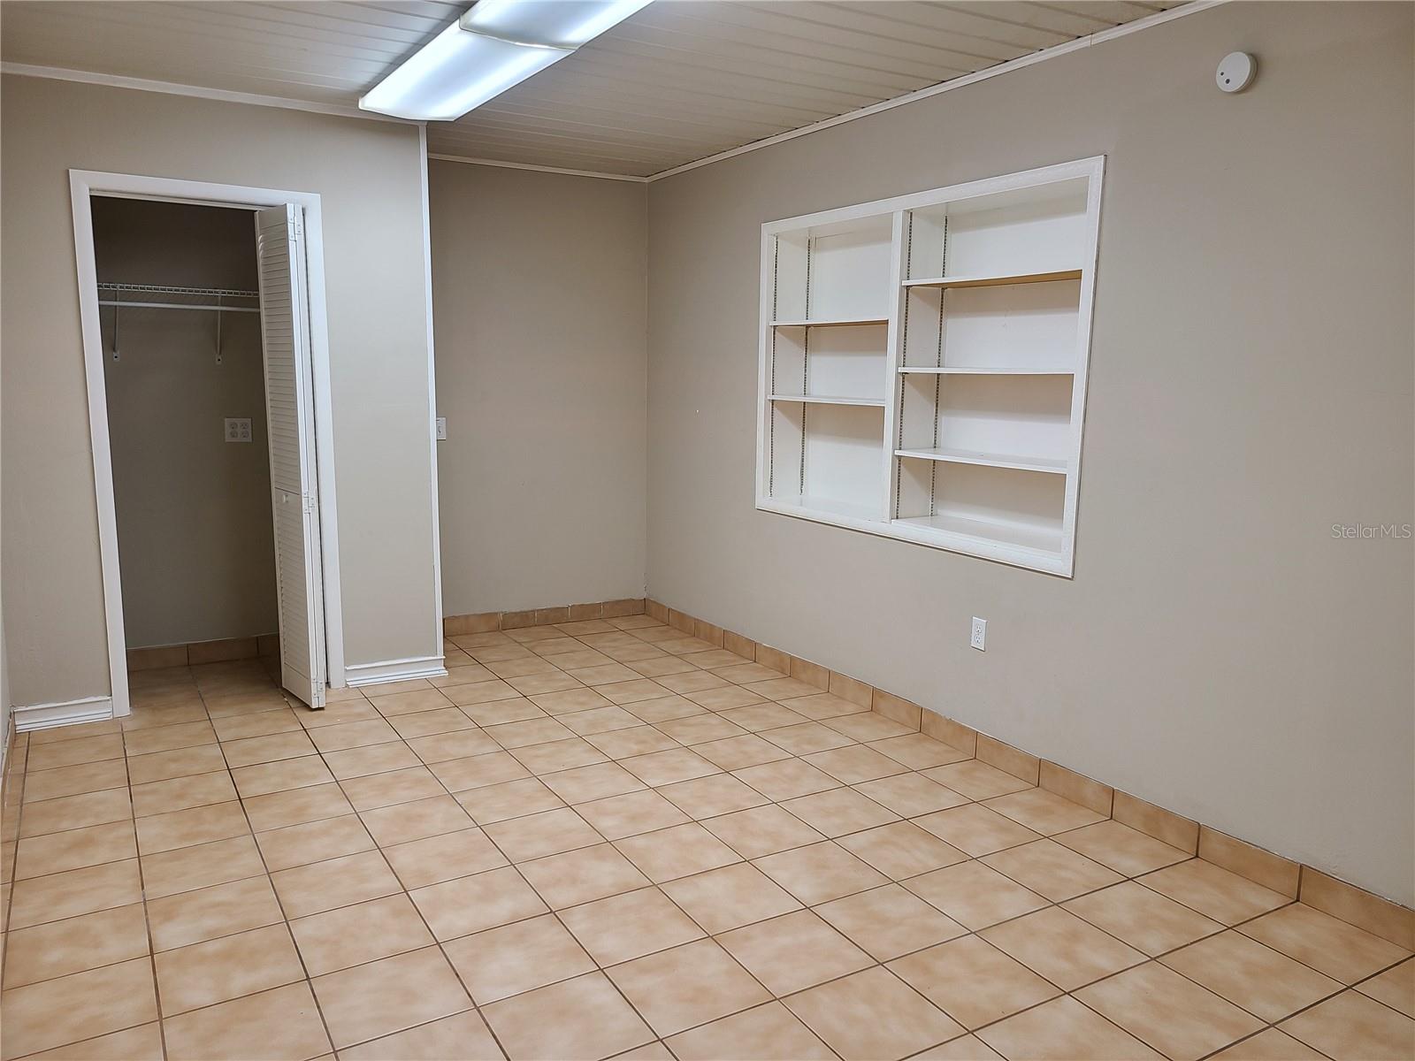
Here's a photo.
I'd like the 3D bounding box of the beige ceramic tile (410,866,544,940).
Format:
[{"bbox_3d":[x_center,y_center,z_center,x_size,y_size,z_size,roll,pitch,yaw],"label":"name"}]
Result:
[{"bbox_3d":[-0.617,1.007,2.864,0.298,0.010,0.298,-5,10,-30],"label":"beige ceramic tile"}]

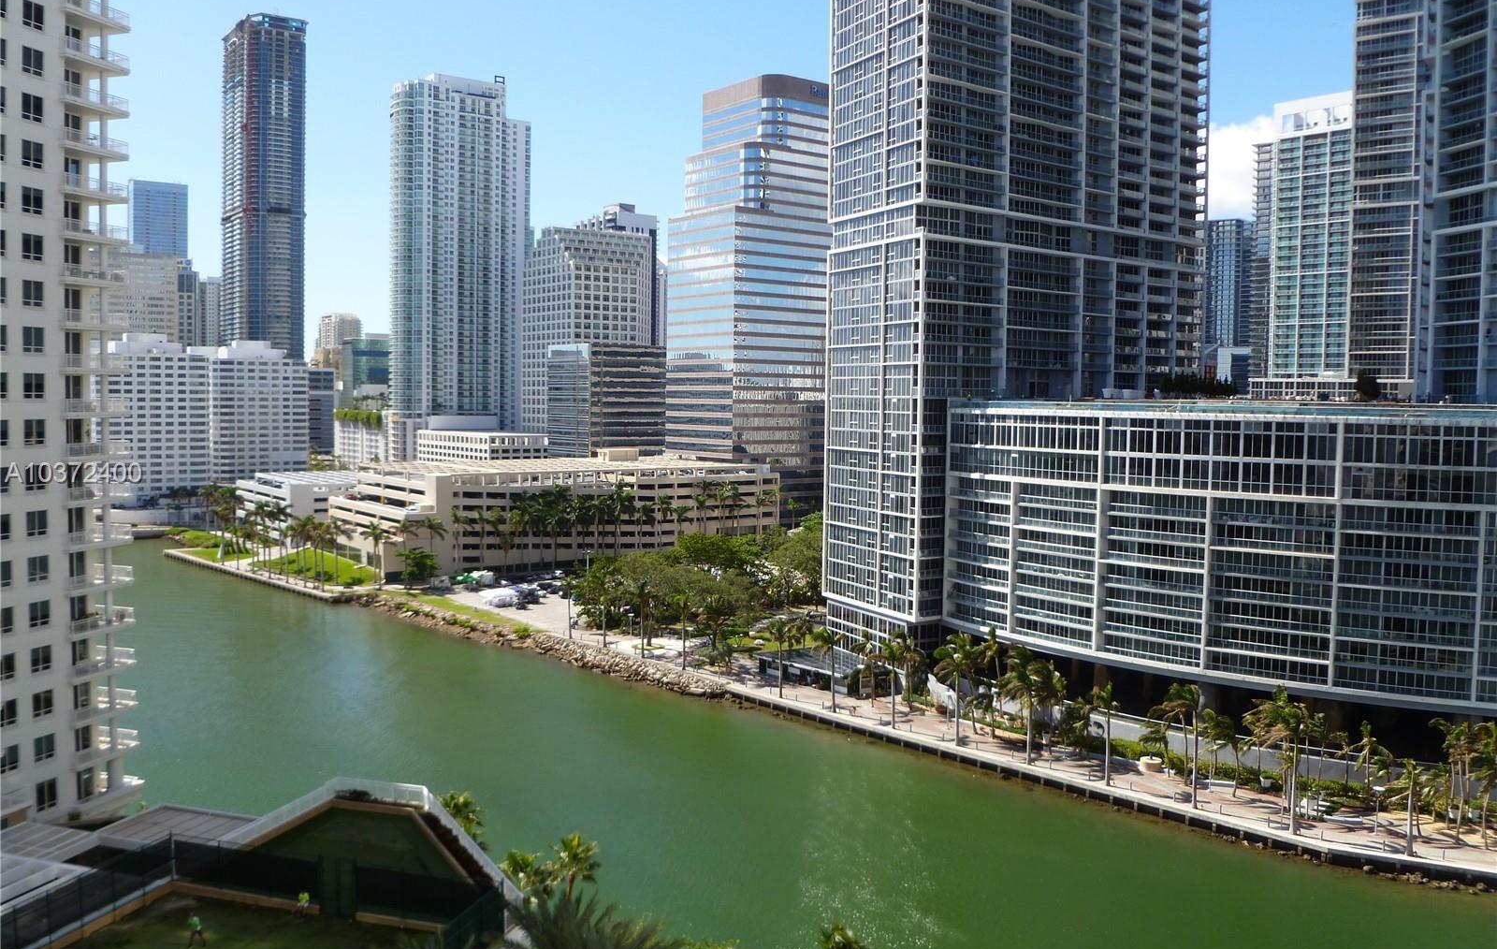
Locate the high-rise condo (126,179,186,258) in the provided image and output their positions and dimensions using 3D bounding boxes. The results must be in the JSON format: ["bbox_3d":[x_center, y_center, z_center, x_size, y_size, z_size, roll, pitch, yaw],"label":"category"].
[{"bbox_3d":[-534.120,-146.540,1099.770,44.000,229.690,24.000,-2,4,-36],"label":"high-rise condo"}]

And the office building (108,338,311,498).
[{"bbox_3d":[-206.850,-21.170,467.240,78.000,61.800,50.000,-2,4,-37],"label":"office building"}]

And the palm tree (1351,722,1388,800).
[{"bbox_3d":[69.660,32.090,135.580,4.110,9.190,4.110,3,4,28],"label":"palm tree"}]

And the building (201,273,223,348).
[{"bbox_3d":[-384.300,-79.250,868.210,22.000,122.000,22.000,-2,4,-37],"label":"building"}]

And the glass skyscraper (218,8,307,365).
[{"bbox_3d":[-287.950,-134.170,728.310,32.000,257.800,52.000,-2,4,-36],"label":"glass skyscraper"}]

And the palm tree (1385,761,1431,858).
[{"bbox_3d":[65.080,32.810,119.370,4.170,9.640,4.170,3,4,29],"label":"palm tree"}]

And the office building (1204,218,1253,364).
[{"bbox_3d":[300.980,-80.910,753.270,38.000,153.500,28.000,3,4,29],"label":"office building"}]

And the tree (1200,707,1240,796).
[{"bbox_3d":[53.140,31.330,136.530,4.390,10.190,4.390,2,4,22],"label":"tree"}]

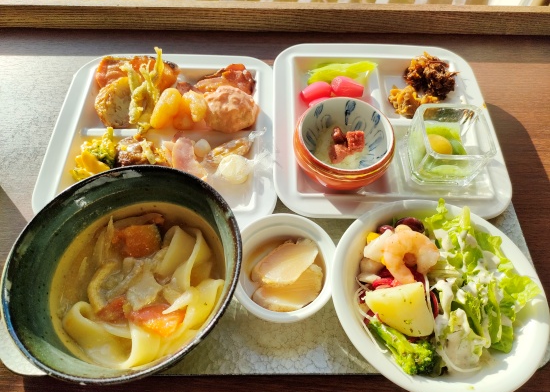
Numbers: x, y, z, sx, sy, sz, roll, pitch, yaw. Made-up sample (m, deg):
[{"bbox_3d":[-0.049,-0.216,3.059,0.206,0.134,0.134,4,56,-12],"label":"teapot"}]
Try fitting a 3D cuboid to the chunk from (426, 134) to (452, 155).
[{"bbox_3d":[0.161,-0.049,0.422,0.029,0.021,0.025,1,60,0],"label":"chunk"}]

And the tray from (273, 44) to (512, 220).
[{"bbox_3d":[0.113,-0.073,0.461,0.228,0.022,0.228,1,60,0],"label":"tray"}]

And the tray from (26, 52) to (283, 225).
[{"bbox_3d":[-0.113,-0.059,0.450,0.228,0.022,0.228,0,60,-1],"label":"tray"}]

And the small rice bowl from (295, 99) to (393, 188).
[{"bbox_3d":[0.066,-0.046,0.417,0.092,0.051,0.092,0,60,-1],"label":"small rice bowl"}]

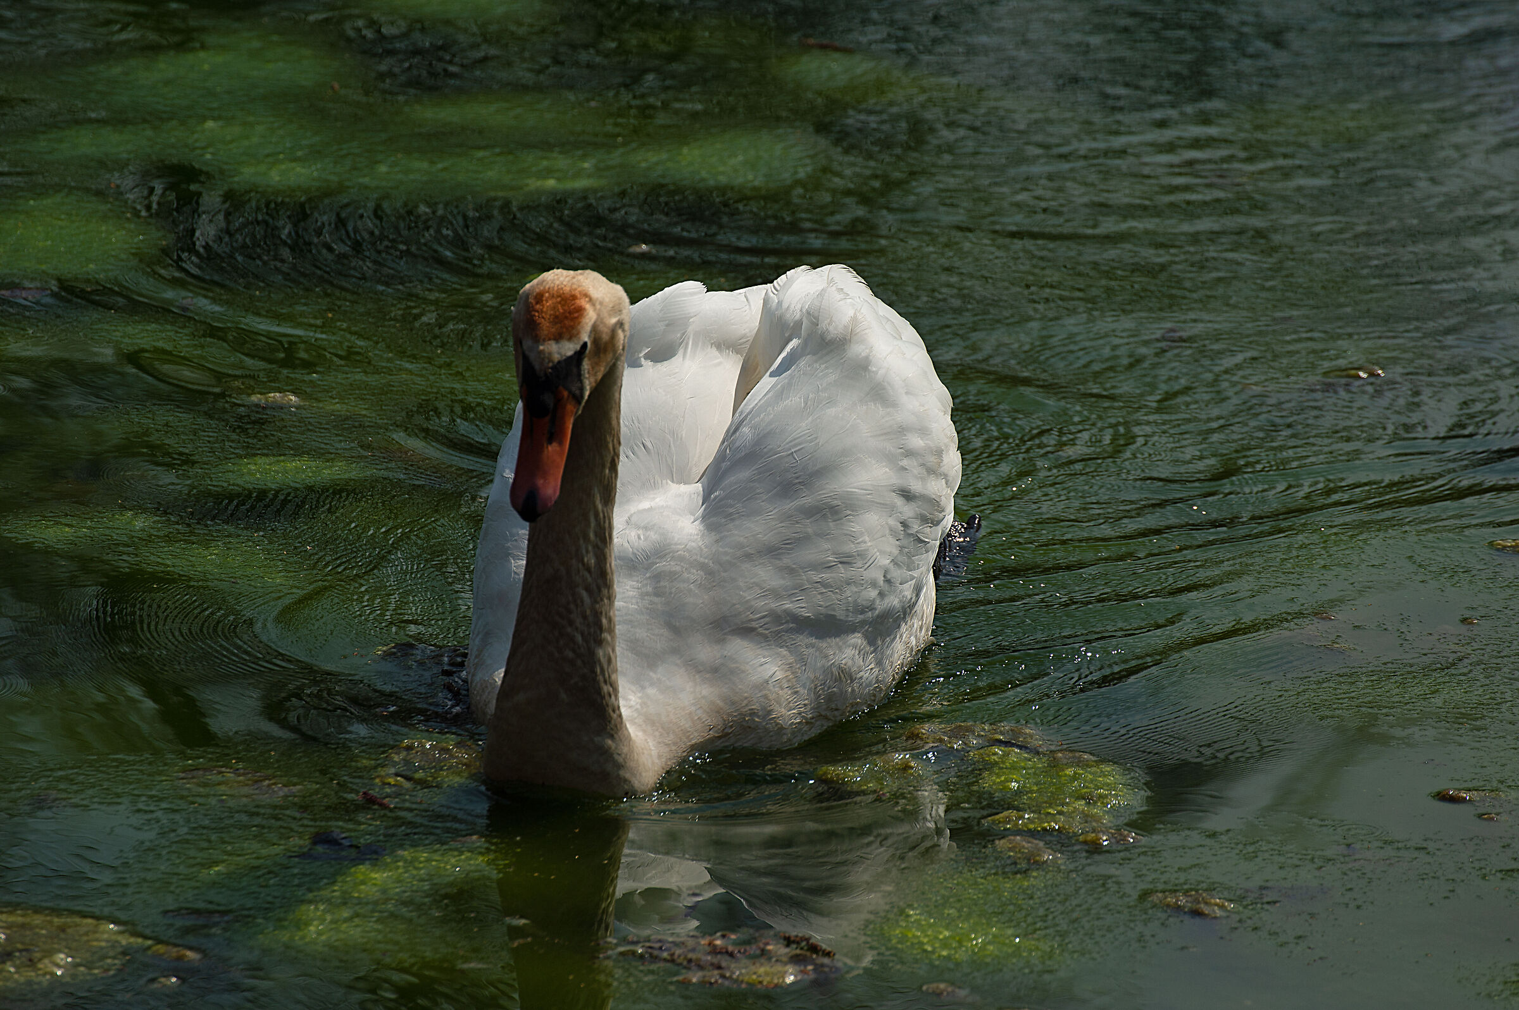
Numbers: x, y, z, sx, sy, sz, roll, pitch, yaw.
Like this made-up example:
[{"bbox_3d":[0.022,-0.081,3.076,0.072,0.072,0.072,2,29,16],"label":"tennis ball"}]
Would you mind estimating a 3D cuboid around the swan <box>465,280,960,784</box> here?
[{"bbox_3d":[-0.021,-0.065,8.743,0.400,0.480,0.760,9,23,19],"label":"swan"}]

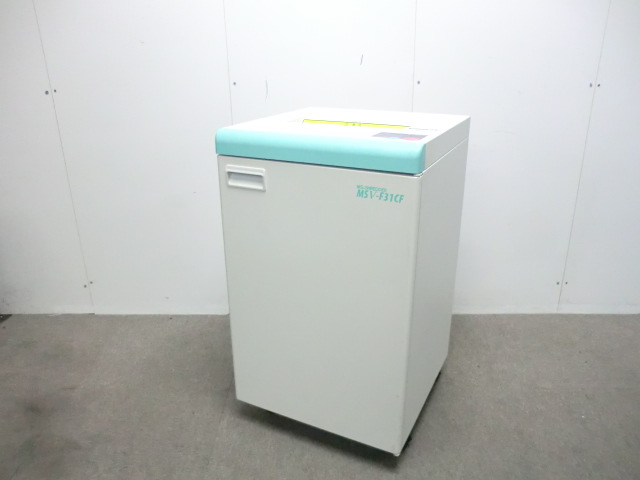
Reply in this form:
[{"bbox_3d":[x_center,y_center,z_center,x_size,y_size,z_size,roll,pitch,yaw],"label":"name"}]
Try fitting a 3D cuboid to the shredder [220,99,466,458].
[{"bbox_3d":[0.099,0.092,1.643,0.577,0.940,0.568,10,23,24],"label":"shredder"}]

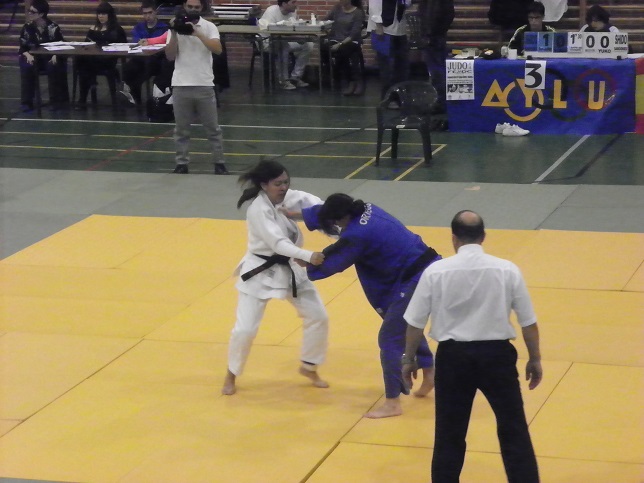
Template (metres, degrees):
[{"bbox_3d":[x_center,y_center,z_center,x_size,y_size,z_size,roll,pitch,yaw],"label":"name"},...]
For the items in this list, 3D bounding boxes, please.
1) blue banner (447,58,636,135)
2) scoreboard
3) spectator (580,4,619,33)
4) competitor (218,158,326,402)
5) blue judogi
[{"bbox_3d":[2.257,-1.489,24.100,1.950,0.780,0.050,1,12,10],"label":"blue banner"},{"bbox_3d":[2.595,-2.015,24.000,1.060,0.270,0.120,1,12,10],"label":"scoreboard"},{"bbox_3d":[2.954,-1.927,24.950,0.480,1.230,0.720,1,12,10],"label":"spectator"},{"bbox_3d":[-0.290,0.219,14.640,0.640,1.460,0.620,8,15,37],"label":"competitor"},{"bbox_3d":[0.303,0.361,14.330,0.820,1.180,0.580,3,12,17],"label":"blue judogi"}]

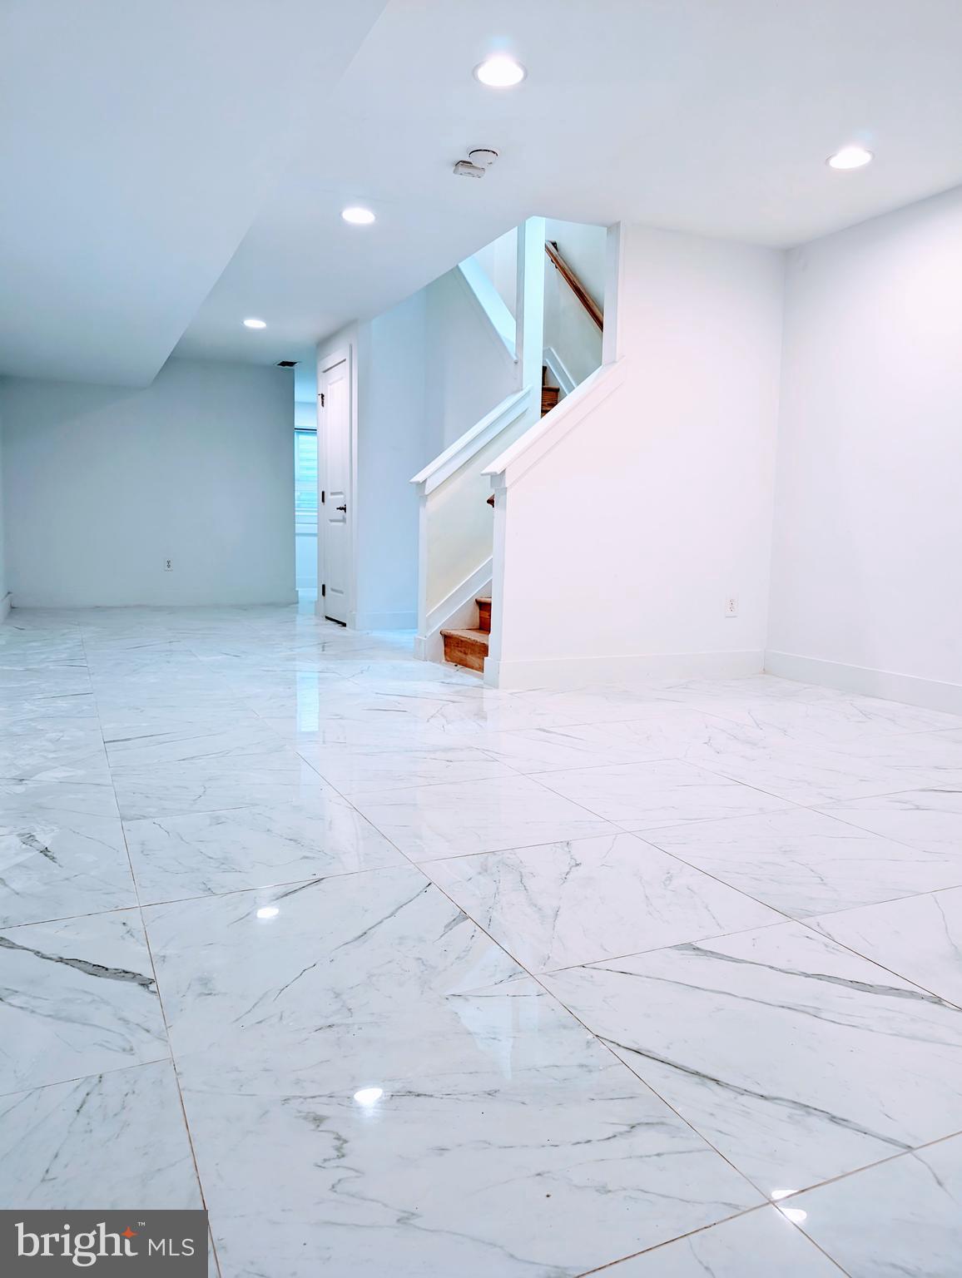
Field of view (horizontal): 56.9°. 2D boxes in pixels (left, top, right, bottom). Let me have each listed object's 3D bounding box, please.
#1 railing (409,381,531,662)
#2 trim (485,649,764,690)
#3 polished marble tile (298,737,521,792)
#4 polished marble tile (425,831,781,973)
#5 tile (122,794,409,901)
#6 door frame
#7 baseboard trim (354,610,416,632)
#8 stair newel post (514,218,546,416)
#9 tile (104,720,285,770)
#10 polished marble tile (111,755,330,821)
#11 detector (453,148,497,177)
[{"bbox_3d":[-0.066,-0.711,5.432,0.725,1.665,0.200,-2,8,-25],"label":"railing"},{"bbox_3d":[0.856,0.161,4.745,1.690,0.138,0.017,-2,8,-25],"label":"trim"},{"bbox_3d":[-0.249,0.422,2.985,0.606,0.010,0.584,-2,8,-25],"label":"polished marble tile"},{"bbox_3d":[0.245,0.557,1.950,0.606,0.010,0.584,-2,8,-25],"label":"polished marble tile"},{"bbox_3d":[-0.549,0.509,2.208,0.606,0.010,0.584,-2,8,-25],"label":"tile"},{"bbox_3d":[-1.154,-1.214,7.396,0.120,2.150,1.070,-2,8,-25],"label":"door frame"},{"bbox_3d":[-0.721,-0.143,6.977,0.535,0.142,0.017,-2,8,-25],"label":"baseboard trim"},{"bbox_3d":[0.308,-1.968,5.421,0.117,1.130,0.115,-2,8,-25],"label":"stair newel post"},{"bbox_3d":[-1.043,0.374,3.243,0.606,0.010,0.584,-2,8,-25],"label":"tile"},{"bbox_3d":[-0.796,0.442,2.726,0.606,0.010,0.584,-2,8,-25],"label":"polished marble tile"},{"bbox_3d":[-0.007,-1.997,3.720,0.132,0.045,0.190,-2,8,-25],"label":"detector"}]

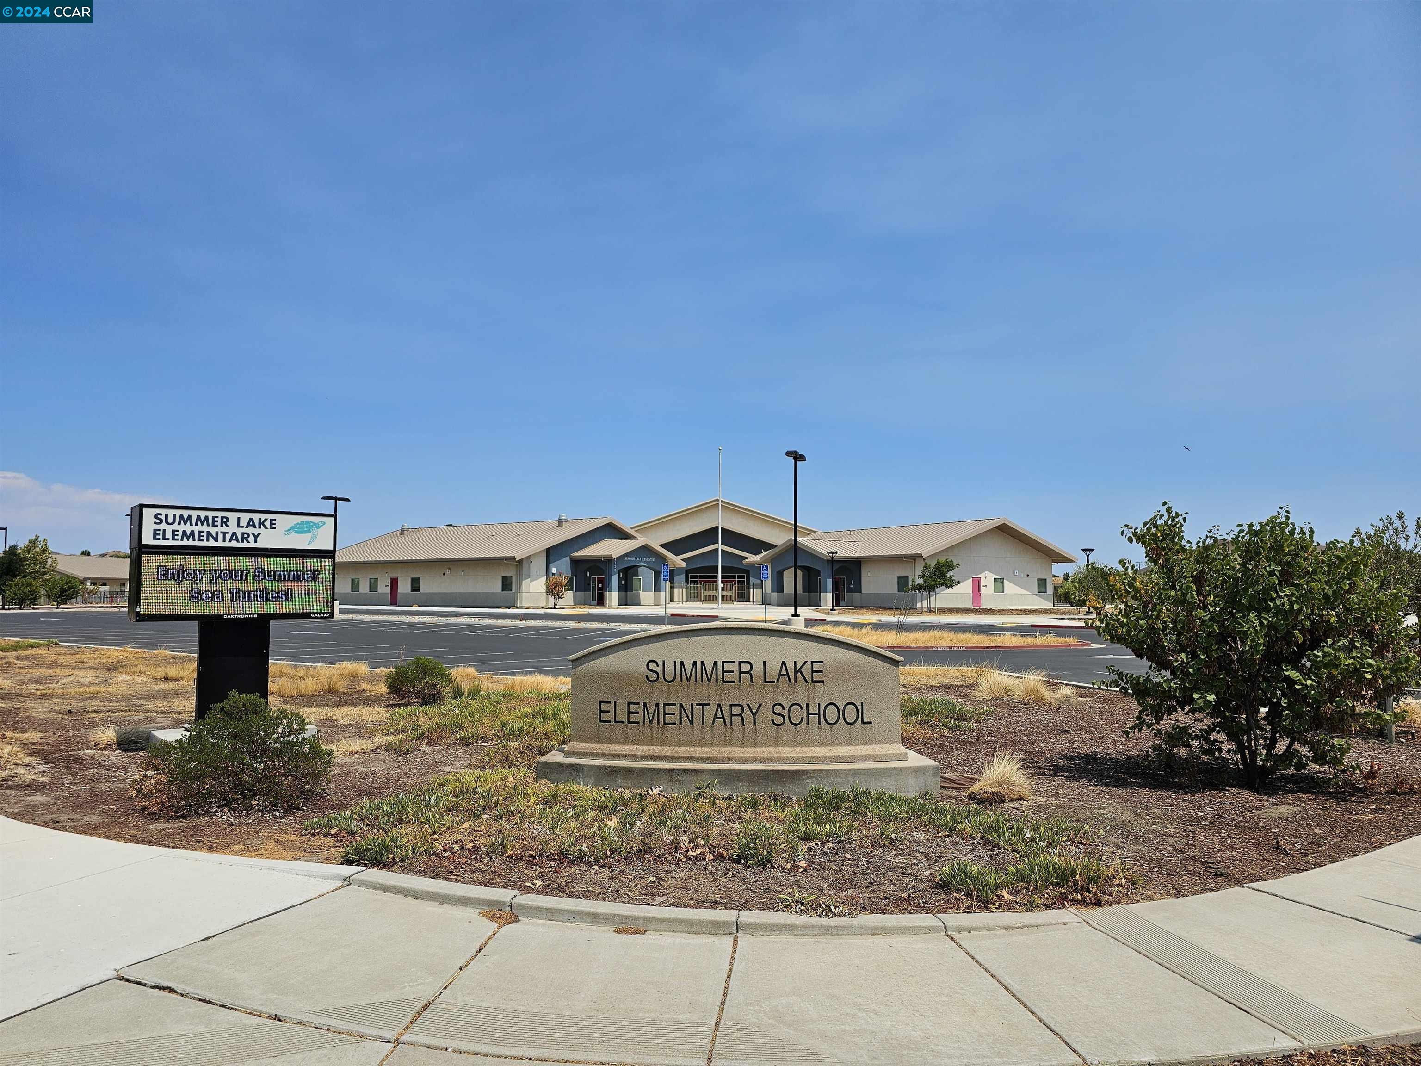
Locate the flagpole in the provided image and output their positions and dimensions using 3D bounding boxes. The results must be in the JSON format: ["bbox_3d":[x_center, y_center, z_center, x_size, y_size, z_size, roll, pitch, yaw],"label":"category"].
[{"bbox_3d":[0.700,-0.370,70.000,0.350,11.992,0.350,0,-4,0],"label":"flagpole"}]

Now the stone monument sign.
[{"bbox_3d":[0.254,1.620,8.916,3.651,1.535,1.269,0,-4,2],"label":"stone monument sign"}]

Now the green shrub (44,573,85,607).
[{"bbox_3d":[-54.744,4.868,80.000,2.900,2.957,2.800,3,-4,-34],"label":"green shrub"}]

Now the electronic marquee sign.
[{"bbox_3d":[-6.231,0.422,12.421,2.326,1.430,0.609,3,-5,-39],"label":"electronic marquee sign"}]

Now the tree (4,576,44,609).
[{"bbox_3d":[-57.404,4.946,79.000,2.850,2.827,2.750,3,-5,-36],"label":"tree"}]

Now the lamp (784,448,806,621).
[{"bbox_3d":[3.220,0.038,35.800,0.450,6.293,1.700,-1,-4,17],"label":"lamp"}]

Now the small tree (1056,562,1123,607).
[{"bbox_3d":[27.384,3.778,68.000,4.400,3.311,4.200,-1,-4,22],"label":"small tree"}]

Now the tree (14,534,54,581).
[{"bbox_3d":[-64.392,3.598,90.000,3.500,6.653,3.400,3,-5,-36],"label":"tree"}]

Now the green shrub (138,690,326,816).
[{"bbox_3d":[-4.232,1.901,8.400,1.500,0.966,1.350,2,-4,-27],"label":"green shrub"}]

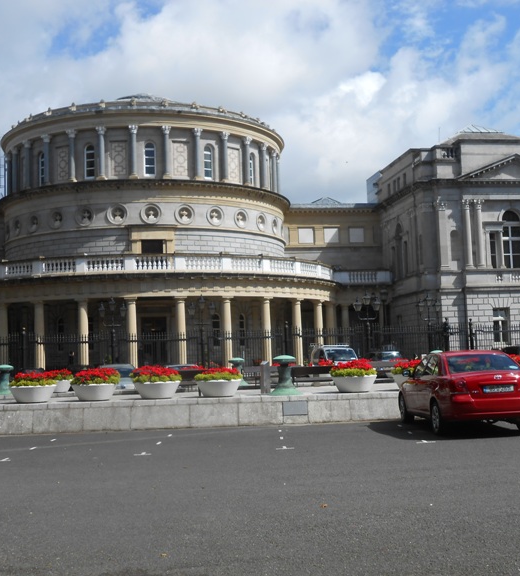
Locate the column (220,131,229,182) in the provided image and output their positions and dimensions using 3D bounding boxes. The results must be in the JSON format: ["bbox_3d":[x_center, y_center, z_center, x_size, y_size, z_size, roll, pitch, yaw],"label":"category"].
[{"bbox_3d":[-2.581,-10.037,65.445,0.580,4.226,0.580,2,-6,-39],"label":"column"}]

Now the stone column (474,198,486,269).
[{"bbox_3d":[15.942,-3.920,60.790,0.720,4.912,0.720,-1,-5,-9],"label":"stone column"}]

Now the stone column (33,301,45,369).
[{"bbox_3d":[-14.186,3.330,54.206,0.760,4.962,0.760,-4,-5,21],"label":"stone column"}]

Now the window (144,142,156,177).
[{"bbox_3d":[-7.878,-9.197,60.515,0.880,2.542,0.300,-1,-5,-10],"label":"window"}]

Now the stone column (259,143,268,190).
[{"bbox_3d":[0.453,-9.810,69.244,0.580,4.226,0.580,-4,-5,26],"label":"stone column"}]

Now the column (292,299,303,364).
[{"bbox_3d":[2.820,3.337,60.764,0.720,5.293,0.720,-6,-6,37],"label":"column"}]

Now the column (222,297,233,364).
[{"bbox_3d":[-2.180,3.252,59.095,0.760,5.295,0.760,-2,-5,0],"label":"column"}]

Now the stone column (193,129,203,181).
[{"bbox_3d":[-4.735,-10.341,65.085,0.600,3.935,0.600,1,-6,-27],"label":"stone column"}]

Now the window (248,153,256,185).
[{"bbox_3d":[-0.674,-9.857,69.526,0.300,2.685,1.000,-5,-6,32],"label":"window"}]

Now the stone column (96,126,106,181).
[{"bbox_3d":[-10.943,-9.299,58.306,0.660,3.754,0.660,-1,-5,-9],"label":"stone column"}]

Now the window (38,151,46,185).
[{"bbox_3d":[-15.671,-8.581,60.975,0.820,2.511,0.300,-6,-6,38],"label":"window"}]

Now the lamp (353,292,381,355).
[{"bbox_3d":[6.824,3.035,53.148,1.700,5.522,0.550,-1,-5,-9],"label":"lamp"}]

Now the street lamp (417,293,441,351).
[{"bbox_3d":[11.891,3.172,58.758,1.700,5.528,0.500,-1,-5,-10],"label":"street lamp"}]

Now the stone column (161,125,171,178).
[{"bbox_3d":[-6.463,-9.425,58.572,0.660,3.757,0.660,-1,-5,-9],"label":"stone column"}]

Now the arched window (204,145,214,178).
[{"bbox_3d":[-3.761,-9.313,62.178,0.900,2.663,0.300,1,-6,-34],"label":"arched window"}]

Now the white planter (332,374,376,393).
[{"bbox_3d":[2.128,2.172,19.083,1.080,0.400,1.080,-1,-5,-10],"label":"white planter"}]

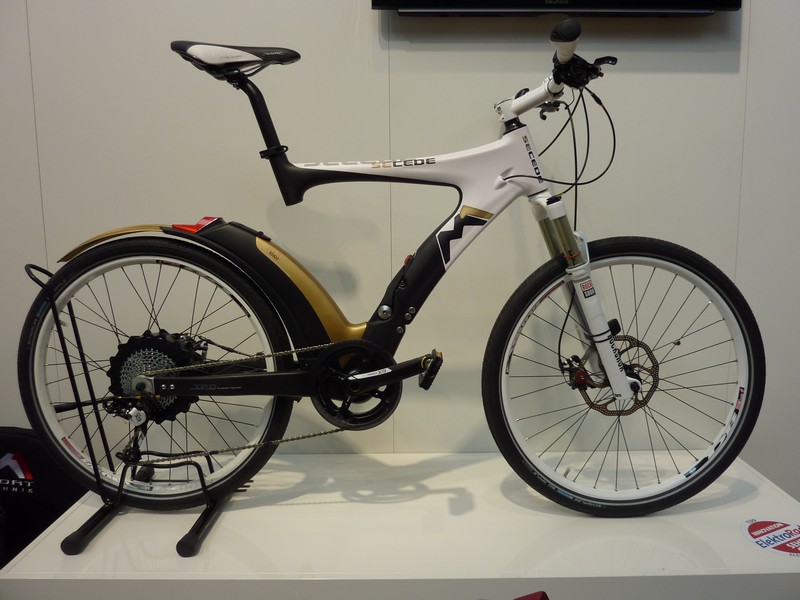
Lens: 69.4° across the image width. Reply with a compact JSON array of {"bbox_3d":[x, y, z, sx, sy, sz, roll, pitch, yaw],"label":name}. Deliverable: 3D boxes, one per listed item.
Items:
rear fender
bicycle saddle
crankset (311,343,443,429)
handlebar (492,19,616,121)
[{"bbox_3d":[-0.445,-0.040,1.355,0.725,0.310,0.084,0,4,2],"label":"rear fender"},{"bbox_3d":[-0.368,-0.542,1.316,0.284,0.083,0.134,0,4,2],"label":"bicycle saddle"},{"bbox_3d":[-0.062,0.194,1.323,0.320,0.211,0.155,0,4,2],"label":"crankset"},{"bbox_3d":[0.308,-0.462,1.301,0.190,0.120,0.610,0,4,2],"label":"handlebar"}]

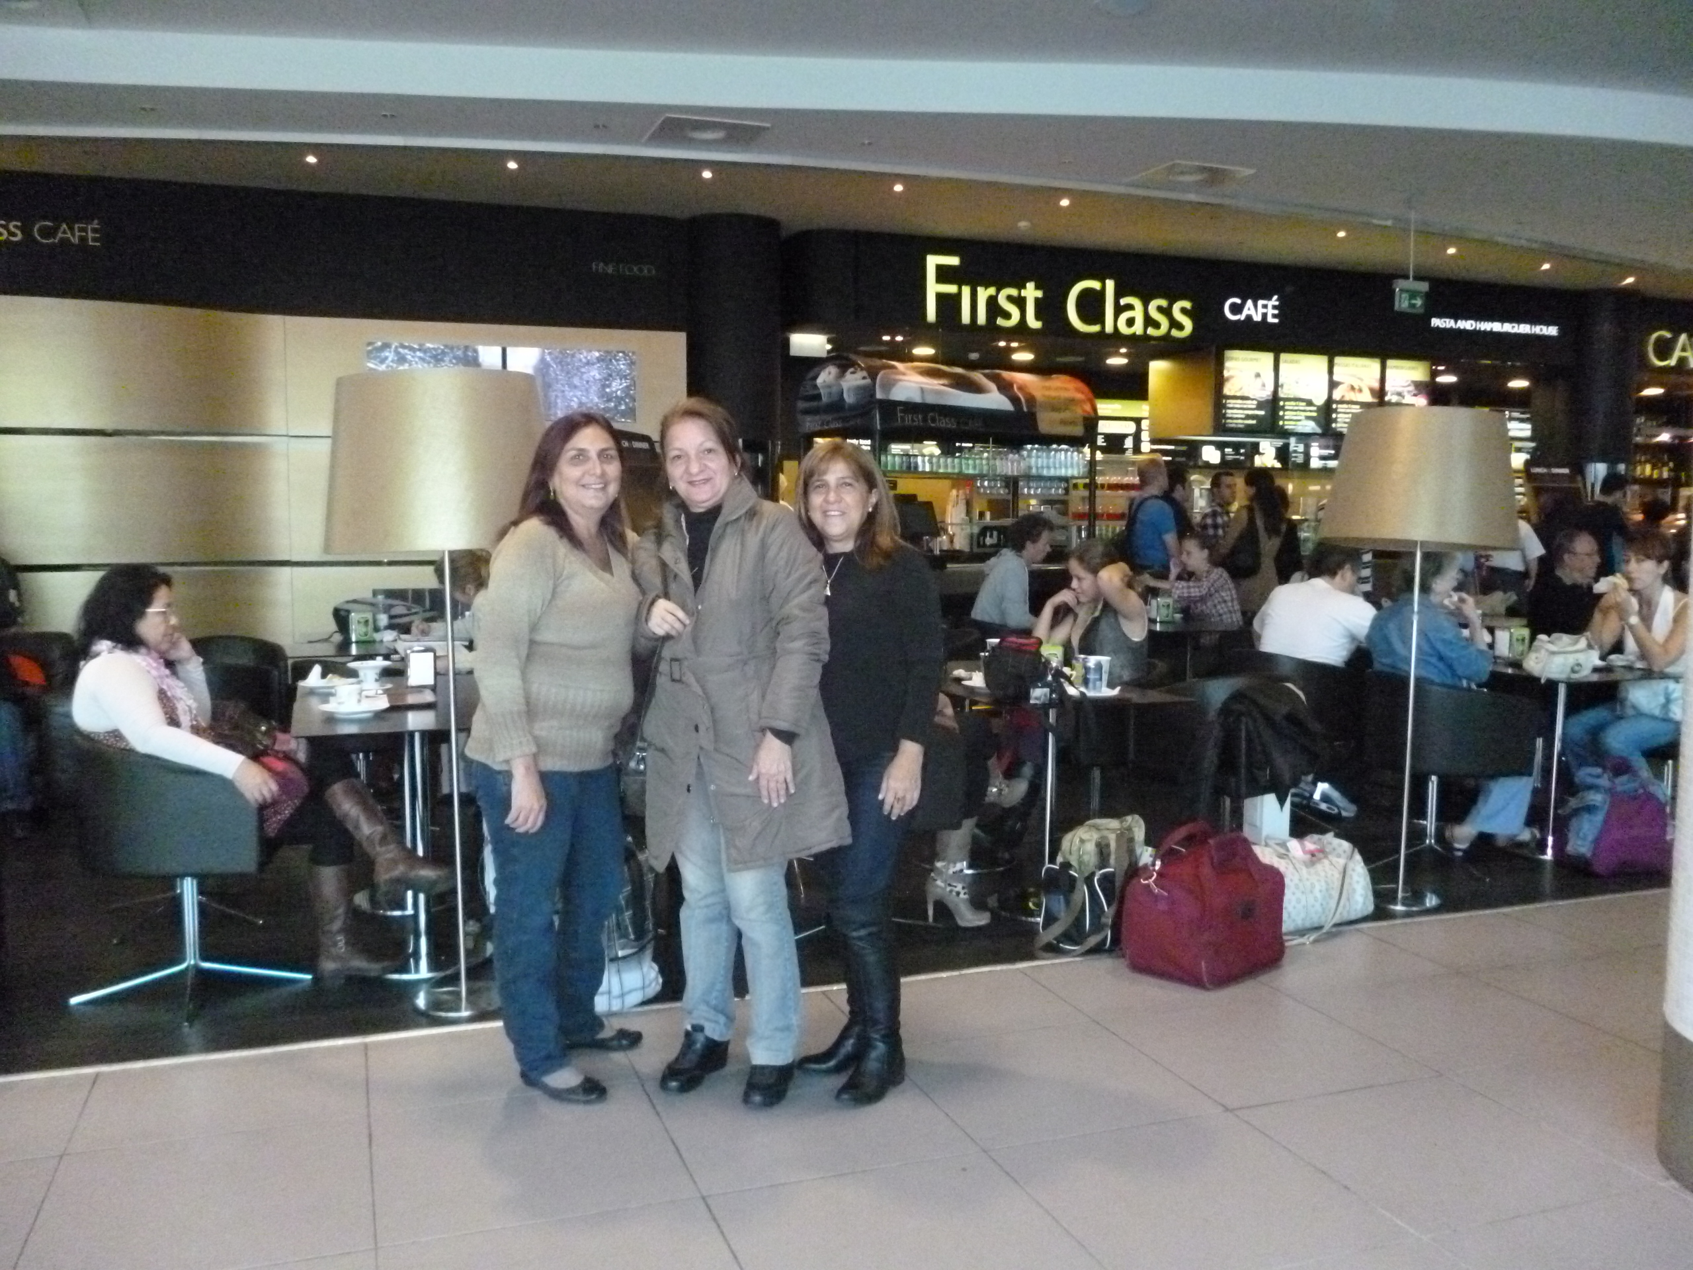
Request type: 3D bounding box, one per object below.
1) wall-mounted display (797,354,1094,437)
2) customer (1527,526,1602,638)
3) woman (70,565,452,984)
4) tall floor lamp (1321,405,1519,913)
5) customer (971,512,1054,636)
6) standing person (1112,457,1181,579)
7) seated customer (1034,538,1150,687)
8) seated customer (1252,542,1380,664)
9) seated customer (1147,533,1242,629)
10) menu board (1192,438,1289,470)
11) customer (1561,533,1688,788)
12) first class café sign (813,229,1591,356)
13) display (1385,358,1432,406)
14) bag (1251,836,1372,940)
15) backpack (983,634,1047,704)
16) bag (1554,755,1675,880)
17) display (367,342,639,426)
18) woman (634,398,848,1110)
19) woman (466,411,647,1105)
[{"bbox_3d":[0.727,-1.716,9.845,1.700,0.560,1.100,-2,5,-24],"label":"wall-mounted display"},{"bbox_3d":[3.140,0.193,6.065,0.520,1.270,0.800,4,6,35],"label":"customer"},{"bbox_3d":[-1.657,0.386,3.952,1.030,1.220,0.540,-1,5,-14],"label":"woman"},{"bbox_3d":[1.960,0.085,4.747,0.660,1.710,0.660,0,5,0],"label":"tall floor lamp"},{"bbox_3d":[0.960,0.071,6.742,0.820,1.360,0.500,-1,5,-20],"label":"customer"},{"bbox_3d":[1.890,-0.267,8.608,0.380,1.720,0.480,-3,6,-35],"label":"standing person"},{"bbox_3d":[0.971,0.158,5.730,0.800,1.270,0.540,-1,5,-20],"label":"seated customer"},{"bbox_3d":[2.162,0.197,6.050,0.800,1.250,0.520,-3,6,-38],"label":"seated customer"},{"bbox_3d":[2.003,0.054,7.878,0.670,1.270,0.460,-1,5,-20],"label":"seated customer"},{"bbox_3d":[3.314,-1.524,11.514,0.950,0.250,0.060,-1,5,-19],"label":"menu board"},{"bbox_3d":[3.316,0.223,5.738,0.770,1.290,0.500,-1,5,-20],"label":"customer"},{"bbox_3d":[2.958,-2.555,10.581,7.000,0.660,0.180,-1,5,-19],"label":"first class café sign"},{"bbox_3d":[4.597,-1.936,11.200,0.480,0.660,0.070,-1,5,-20],"label":"display"},{"bbox_3d":[1.464,0.799,4.567,0.460,0.300,0.270,-1,5,-20],"label":"bag"},{"bbox_3d":[0.542,0.109,4.420,0.200,0.220,0.150,1,5,7],"label":"backpack"},{"bbox_3d":[2.984,0.696,5.408,0.420,0.430,0.300,1,5,5],"label":"bag"},{"bbox_3d":[-2.250,-1.672,9.075,1.744,0.493,0.100,-1,5,-20],"label":"display"},{"bbox_3d":[-0.242,0.249,3.189,0.510,1.610,0.380,1,5,11],"label":"woman"},{"bbox_3d":[-0.667,0.262,3.246,0.470,1.590,0.340,-4,6,-42],"label":"woman"}]

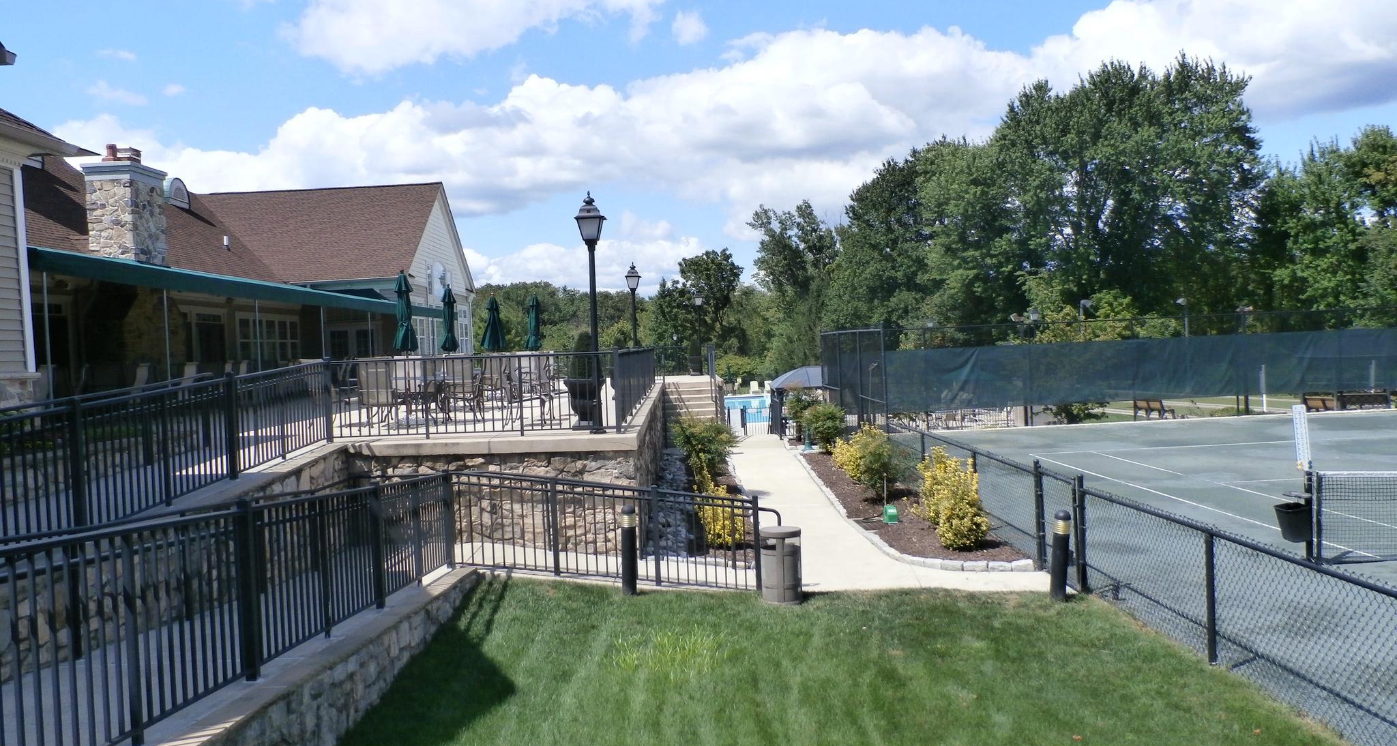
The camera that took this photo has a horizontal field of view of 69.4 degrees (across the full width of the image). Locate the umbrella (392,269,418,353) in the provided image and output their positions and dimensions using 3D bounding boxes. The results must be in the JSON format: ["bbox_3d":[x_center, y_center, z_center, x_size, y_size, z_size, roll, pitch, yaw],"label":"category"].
[{"bbox_3d":[-5.151,-0.516,17.800,0.450,2.640,0.450,-2,1,1],"label":"umbrella"}]

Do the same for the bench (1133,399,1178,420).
[{"bbox_3d":[19.668,1.513,43.444,0.620,0.840,1.500,-3,1,-25],"label":"bench"}]

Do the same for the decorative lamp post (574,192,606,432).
[{"bbox_3d":[-1.421,-0.832,13.609,0.400,3.260,0.400,-3,1,-1],"label":"decorative lamp post"}]

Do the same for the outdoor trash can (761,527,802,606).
[{"bbox_3d":[0.924,2.108,11.171,0.460,0.800,0.460,-3,1,0],"label":"outdoor trash can"}]

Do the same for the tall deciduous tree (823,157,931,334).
[{"bbox_3d":[14.415,-8.560,82.000,8.800,18.700,8.600,-2,1,1],"label":"tall deciduous tree"}]

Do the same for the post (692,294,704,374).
[{"bbox_3d":[0.000,-1.461,36.984,0.400,3.200,0.400,-3,1,-1],"label":"post"}]

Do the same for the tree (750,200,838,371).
[{"bbox_3d":[8.046,-6.942,85.000,7.500,15.500,7.500,-2,1,1],"label":"tree"}]

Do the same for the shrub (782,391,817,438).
[{"bbox_3d":[2.817,1.151,28.000,0.930,1.420,0.930,-2,1,1],"label":"shrub"}]

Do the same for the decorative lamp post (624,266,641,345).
[{"bbox_3d":[-1.557,-1.078,24.600,0.390,3.170,0.390,-2,1,1],"label":"decorative lamp post"}]

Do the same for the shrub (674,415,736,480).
[{"bbox_3d":[0.129,1.485,19.900,1.270,1.300,1.200,-2,1,1],"label":"shrub"}]

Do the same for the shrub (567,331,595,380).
[{"bbox_3d":[-1.600,-0.245,14.150,0.430,0.690,0.430,-2,1,1],"label":"shrub"}]

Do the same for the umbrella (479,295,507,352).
[{"bbox_3d":[-4.775,-0.605,23.602,0.580,2.480,0.580,-3,1,-1],"label":"umbrella"}]

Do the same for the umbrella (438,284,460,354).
[{"bbox_3d":[-5.274,-0.583,21.400,0.420,2.600,0.420,-2,1,1],"label":"umbrella"}]

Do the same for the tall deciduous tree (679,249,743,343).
[{"bbox_3d":[0.795,-3.687,69.964,4.500,9.800,4.500,-3,1,-1],"label":"tall deciduous tree"}]

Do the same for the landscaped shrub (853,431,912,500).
[{"bbox_3d":[3.283,1.618,18.010,1.030,1.160,1.000,-3,1,-1],"label":"landscaped shrub"}]

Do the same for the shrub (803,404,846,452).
[{"bbox_3d":[3.198,1.421,25.707,1.150,1.230,1.100,-3,1,-1],"label":"shrub"}]

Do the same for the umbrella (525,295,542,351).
[{"bbox_3d":[-3.933,-0.652,24.318,0.420,2.480,0.420,-3,1,-1],"label":"umbrella"}]

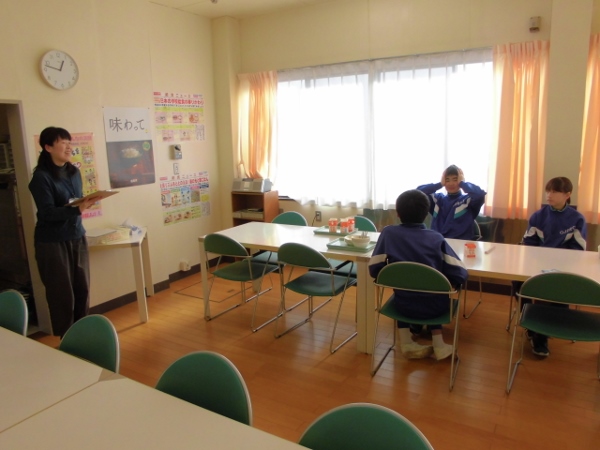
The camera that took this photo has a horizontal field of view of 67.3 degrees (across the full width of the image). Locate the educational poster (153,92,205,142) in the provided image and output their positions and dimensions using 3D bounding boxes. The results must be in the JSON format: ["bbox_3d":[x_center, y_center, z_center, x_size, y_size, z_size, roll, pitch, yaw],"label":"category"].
[{"bbox_3d":[-1.241,-1.122,4.738,0.012,0.505,0.700,5,13,31],"label":"educational poster"}]

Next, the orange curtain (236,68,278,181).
[{"bbox_3d":[-0.449,-1.071,5.187,0.550,1.305,0.110,5,13,31],"label":"orange curtain"}]

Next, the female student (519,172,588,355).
[{"bbox_3d":[1.847,0.255,3.305,0.460,1.170,0.800,5,13,31],"label":"female student"}]

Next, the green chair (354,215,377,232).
[{"bbox_3d":[0.397,0.367,3.943,0.500,0.790,0.550,5,13,31],"label":"green chair"}]

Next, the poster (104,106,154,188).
[{"bbox_3d":[-1.577,-0.724,4.231,0.012,0.720,0.510,5,13,31],"label":"poster"}]

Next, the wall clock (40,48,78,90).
[{"bbox_3d":[-1.900,-1.224,3.571,0.050,0.298,0.298,5,13,31],"label":"wall clock"}]

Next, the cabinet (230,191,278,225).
[{"bbox_3d":[-0.507,0.073,5.312,0.475,0.905,0.270,5,13,31],"label":"cabinet"}]

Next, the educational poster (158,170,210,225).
[{"bbox_3d":[-1.219,-0.292,4.894,0.012,0.505,0.700,5,13,31],"label":"educational poster"}]

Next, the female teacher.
[{"bbox_3d":[-1.766,0.102,3.380,0.460,1.640,0.470,-1,11,3],"label":"female teacher"}]

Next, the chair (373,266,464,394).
[{"bbox_3d":[0.778,0.557,2.891,0.500,0.790,0.550,4,12,26],"label":"chair"}]

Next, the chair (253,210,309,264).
[{"bbox_3d":[-0.211,0.315,4.305,0.500,0.790,0.550,5,13,31],"label":"chair"}]

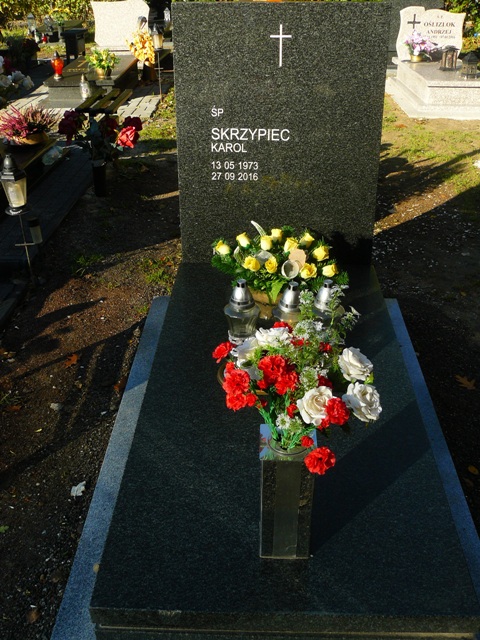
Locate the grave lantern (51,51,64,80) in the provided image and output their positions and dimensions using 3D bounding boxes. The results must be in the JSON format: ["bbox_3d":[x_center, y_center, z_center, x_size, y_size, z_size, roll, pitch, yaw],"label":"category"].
[{"bbox_3d":[-2.000,-2.804,7.304,0.140,0.280,0.140,1,28,2],"label":"grave lantern"}]

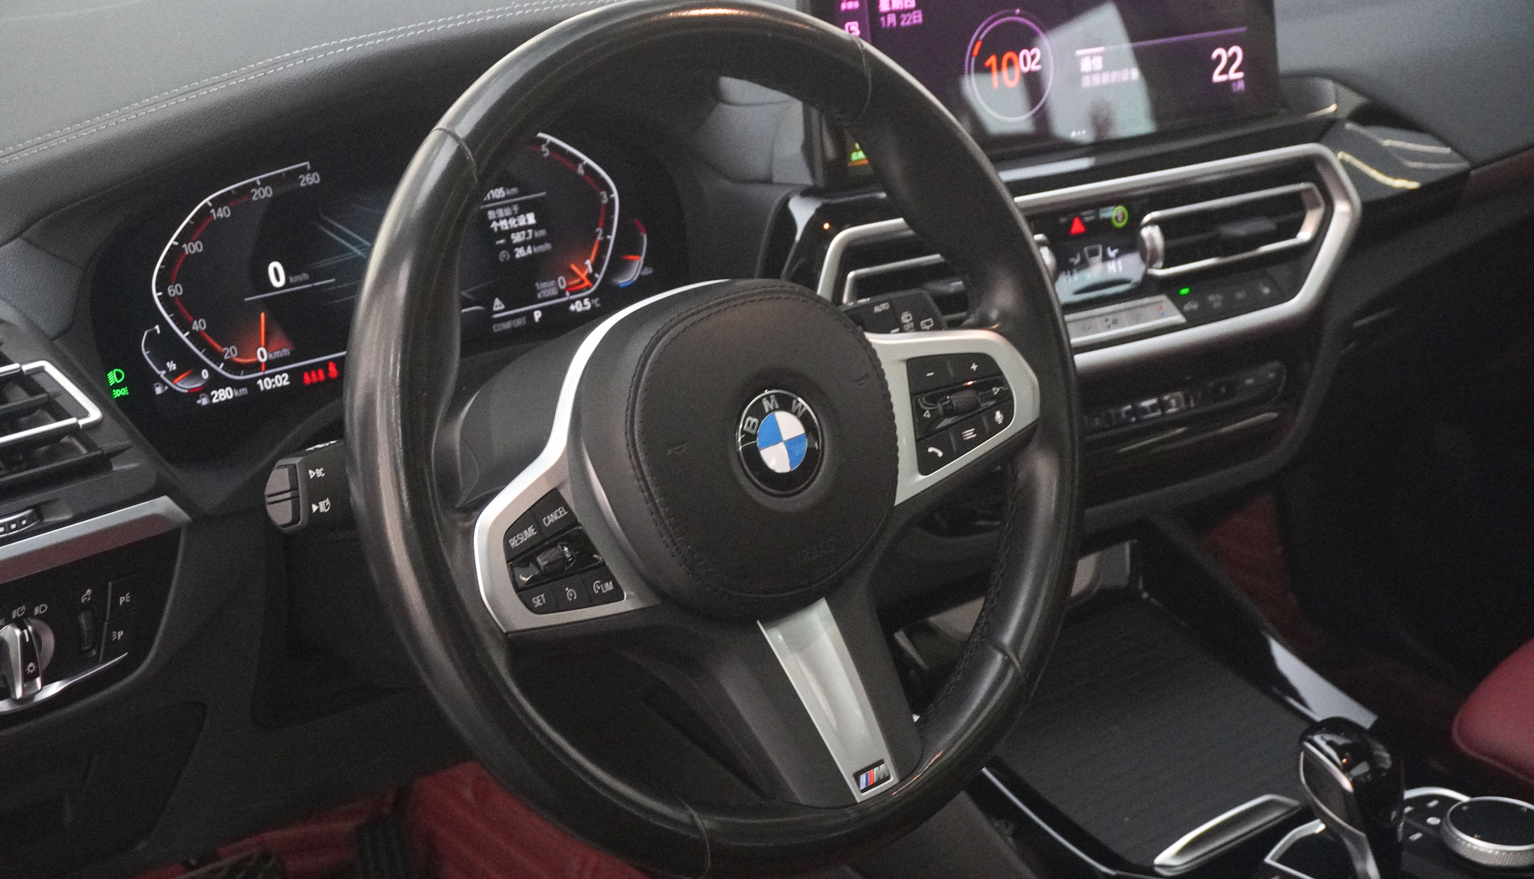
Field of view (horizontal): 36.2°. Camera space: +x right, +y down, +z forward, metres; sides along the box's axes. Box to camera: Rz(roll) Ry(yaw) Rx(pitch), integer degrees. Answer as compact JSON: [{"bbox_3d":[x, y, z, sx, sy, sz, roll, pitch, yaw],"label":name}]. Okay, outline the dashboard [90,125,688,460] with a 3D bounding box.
[{"bbox_3d":[-0.177,-0.092,1.178,0.328,0.130,0.042,-17,9,-37],"label":"dashboard"}]

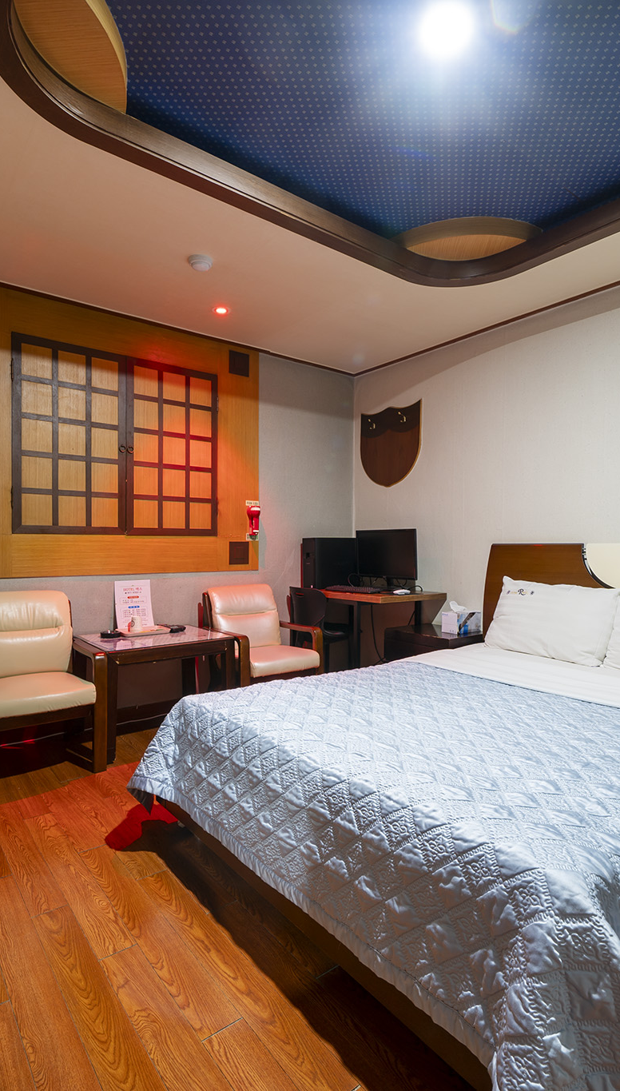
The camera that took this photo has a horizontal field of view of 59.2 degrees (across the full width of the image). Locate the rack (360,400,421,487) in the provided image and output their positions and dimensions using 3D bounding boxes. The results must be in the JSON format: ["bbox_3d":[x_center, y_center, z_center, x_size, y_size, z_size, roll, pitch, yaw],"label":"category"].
[{"bbox_3d":[0.570,-0.719,3.990,0.053,0.586,0.592,0,0,-40],"label":"rack"}]

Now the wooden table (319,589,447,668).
[{"bbox_3d":[0.410,0.684,3.847,0.585,0.730,0.800,0,0,-40],"label":"wooden table"}]

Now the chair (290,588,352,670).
[{"bbox_3d":[0.075,0.674,3.764,0.453,0.785,0.426,0,0,-40],"label":"chair"}]

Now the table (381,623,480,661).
[{"bbox_3d":[0.798,0.799,3.390,0.426,0.533,0.485,0,0,-40],"label":"table"}]

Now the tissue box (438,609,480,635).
[{"bbox_3d":[0.948,0.478,3.417,0.230,0.125,0.115,0,0,-40],"label":"tissue box"}]

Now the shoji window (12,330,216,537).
[{"bbox_3d":[-1.091,-0.593,3.239,1.205,1.065,0.060,0,0,-36],"label":"shoji window"}]

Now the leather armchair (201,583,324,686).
[{"bbox_3d":[-0.325,0.656,3.434,0.570,0.821,0.597,0,0,-34],"label":"leather armchair"}]

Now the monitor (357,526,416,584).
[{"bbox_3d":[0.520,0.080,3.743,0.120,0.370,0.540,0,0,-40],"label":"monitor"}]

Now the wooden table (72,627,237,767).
[{"bbox_3d":[-0.883,0.799,3.107,0.709,0.533,0.581,0,0,-36],"label":"wooden table"}]

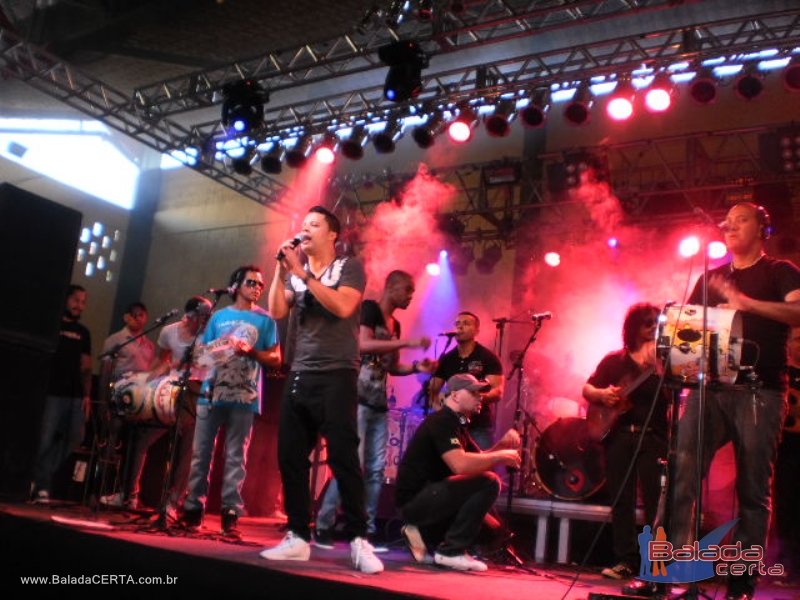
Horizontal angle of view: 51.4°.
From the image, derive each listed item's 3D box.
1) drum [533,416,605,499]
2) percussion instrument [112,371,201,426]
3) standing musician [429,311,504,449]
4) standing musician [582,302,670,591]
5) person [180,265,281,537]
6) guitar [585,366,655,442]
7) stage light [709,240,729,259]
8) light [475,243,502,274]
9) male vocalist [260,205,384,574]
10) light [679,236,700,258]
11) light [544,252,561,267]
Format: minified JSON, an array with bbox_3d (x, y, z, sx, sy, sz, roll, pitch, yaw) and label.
[{"bbox_3d":[1.232,1.103,5.724,0.550,0.560,0.420,-1,-13,27],"label":"drum"},{"bbox_3d":[-1.851,0.746,6.300,0.620,0.420,0.420,2,-13,18],"label":"percussion instrument"},{"bbox_3d":[0.489,0.942,6.178,0.550,1.700,0.420,1,-13,21],"label":"standing musician"},{"bbox_3d":[1.514,0.884,5.350,0.580,1.710,0.460,6,-12,-2],"label":"standing musician"},{"bbox_3d":[-1.101,0.670,5.600,0.560,1.720,0.450,7,-12,-4],"label":"person"},{"bbox_3d":[1.427,0.508,5.000,0.340,0.900,0.120,49,-3,6],"label":"guitar"},{"bbox_3d":[3.878,-0.631,10.107,0.260,0.260,0.320,0,12,25],"label":"stage light"},{"bbox_3d":[1.202,-0.564,11.300,0.320,0.360,0.400,0,27,26],"label":"light"},{"bbox_3d":[-0.357,0.436,4.150,0.540,1.750,0.500,-1,-14,30],"label":"male vocalist"},{"bbox_3d":[3.599,-0.668,10.306,0.260,0.260,0.320,0,12,25],"label":"light"},{"bbox_3d":[2.084,-0.565,11.207,0.240,0.240,0.320,0,12,25],"label":"light"}]

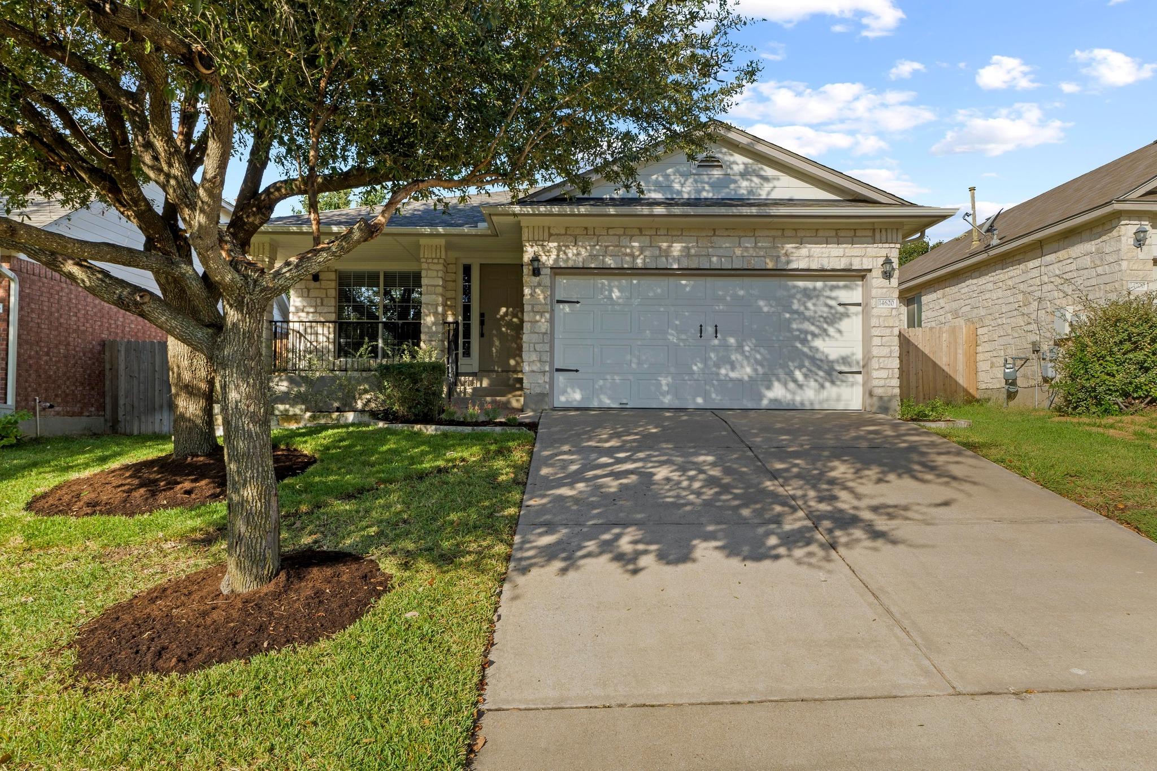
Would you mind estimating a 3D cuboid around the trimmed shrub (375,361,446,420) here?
[{"bbox_3d":[-2.530,0.085,11.720,0.980,0.870,0.920,0,-2,-1],"label":"trimmed shrub"}]

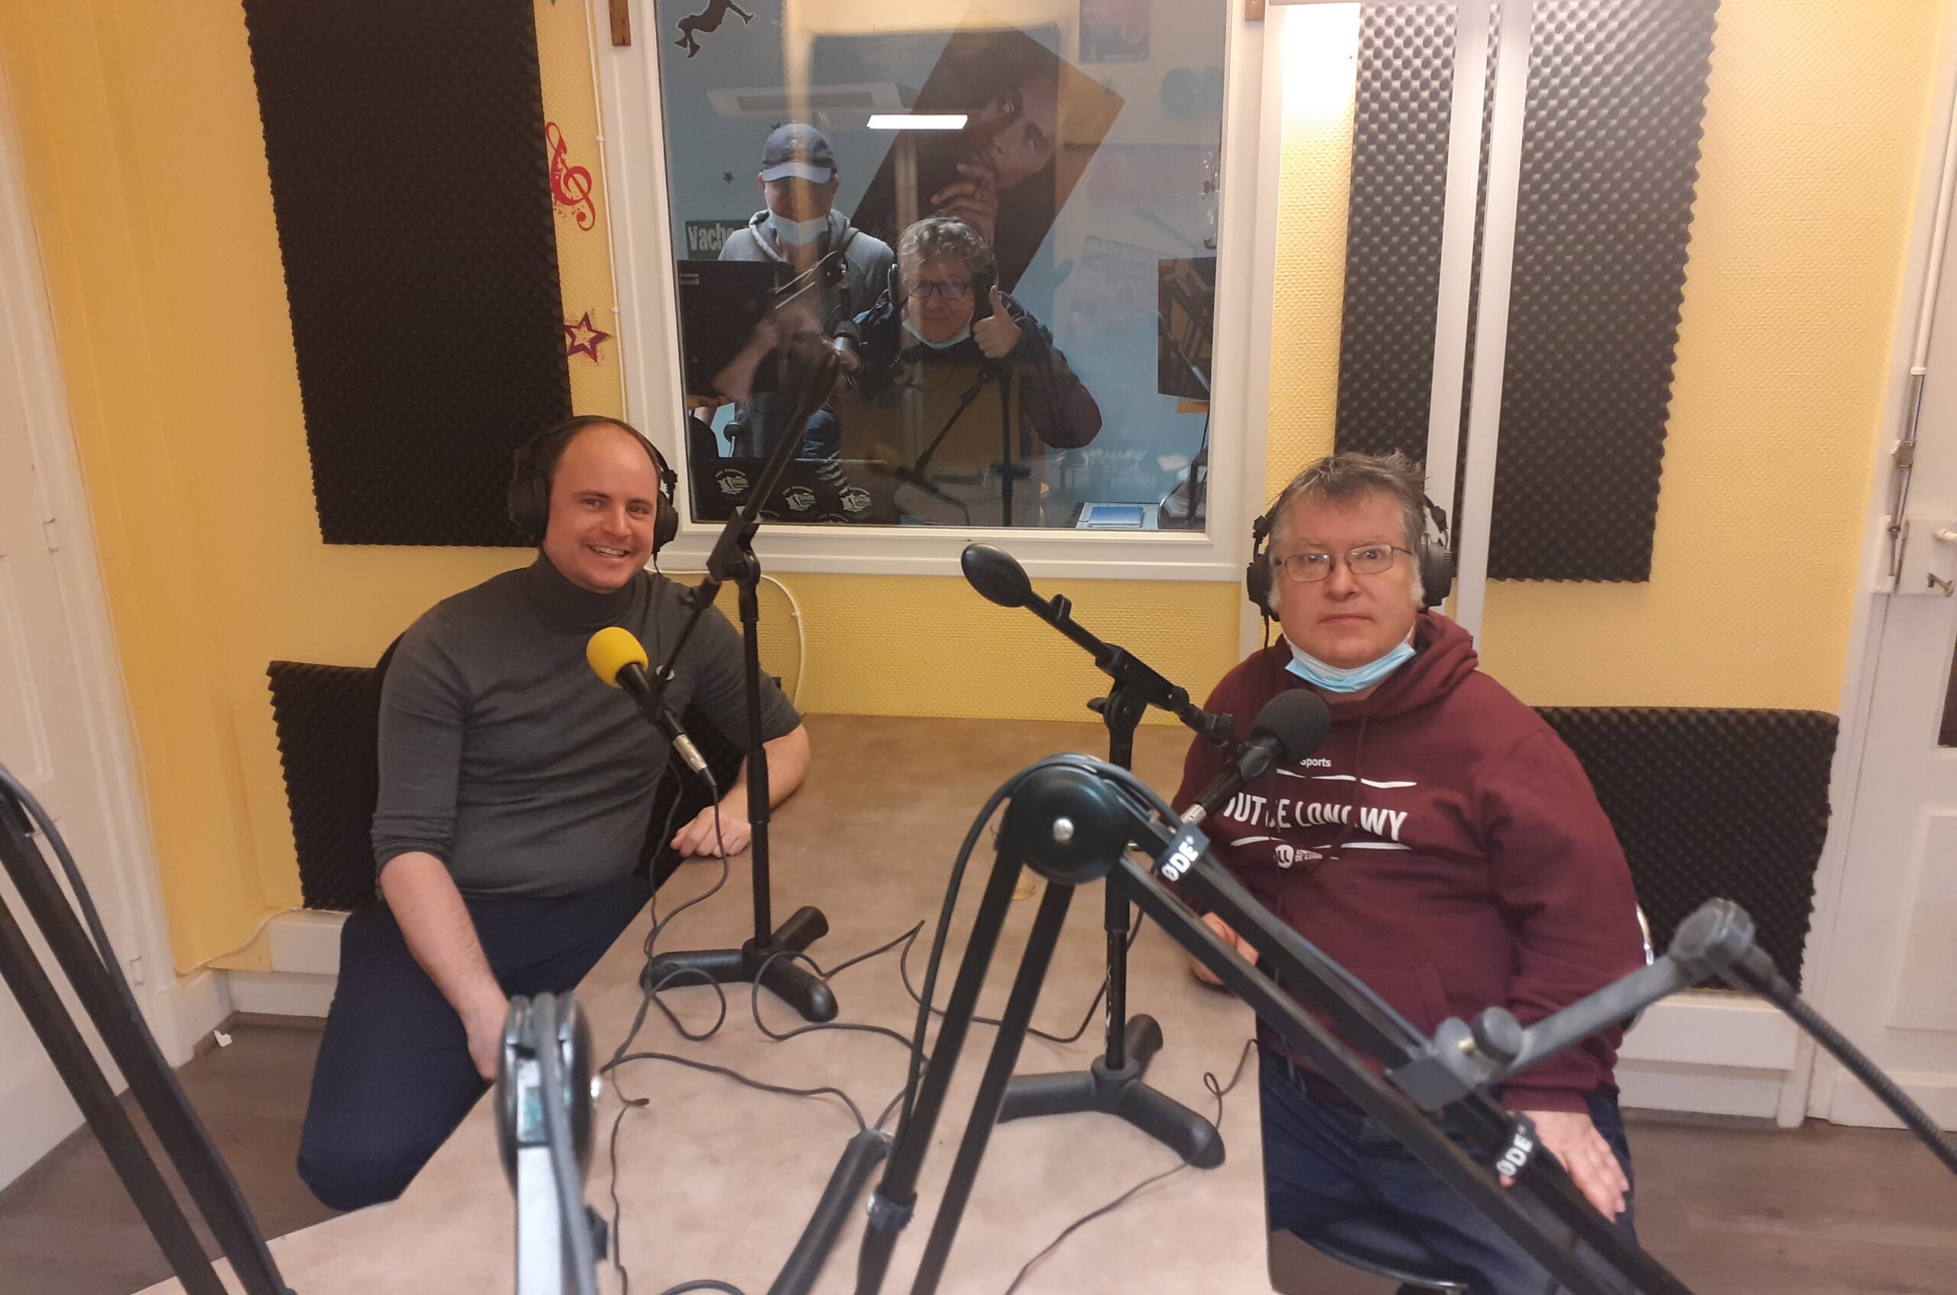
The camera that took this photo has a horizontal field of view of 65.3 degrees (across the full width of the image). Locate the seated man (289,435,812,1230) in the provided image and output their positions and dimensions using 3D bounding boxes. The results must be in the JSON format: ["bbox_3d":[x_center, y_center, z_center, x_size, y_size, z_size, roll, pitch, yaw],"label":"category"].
[{"bbox_3d":[-0.533,0.373,2.098,0.650,1.330,0.770,-3,17,-8],"label":"seated man"}]

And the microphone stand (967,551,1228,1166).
[{"bbox_3d":[0.128,0.180,1.456,0.335,0.605,0.260,-9,18,-25],"label":"microphone stand"}]

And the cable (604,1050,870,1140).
[{"bbox_3d":[-0.245,0.454,1.586,0.310,0.014,0.070,6,18,21],"label":"cable"}]

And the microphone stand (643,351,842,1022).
[{"bbox_3d":[-0.255,0.026,1.719,0.260,0.755,0.530,-12,20,-34],"label":"microphone stand"}]

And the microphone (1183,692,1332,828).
[{"bbox_3d":[0.275,0.110,1.510,0.200,0.071,0.071,-41,36,-28],"label":"microphone"}]

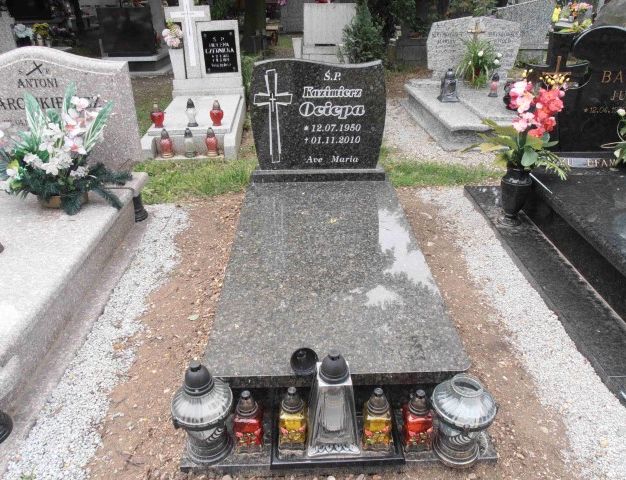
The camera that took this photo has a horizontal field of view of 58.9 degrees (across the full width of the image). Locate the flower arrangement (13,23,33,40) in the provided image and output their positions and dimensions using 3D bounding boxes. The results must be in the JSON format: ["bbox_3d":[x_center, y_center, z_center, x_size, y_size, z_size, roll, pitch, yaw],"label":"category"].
[{"bbox_3d":[-4.656,-3.354,8.921,0.330,0.310,0.300,-1,26,-1],"label":"flower arrangement"}]

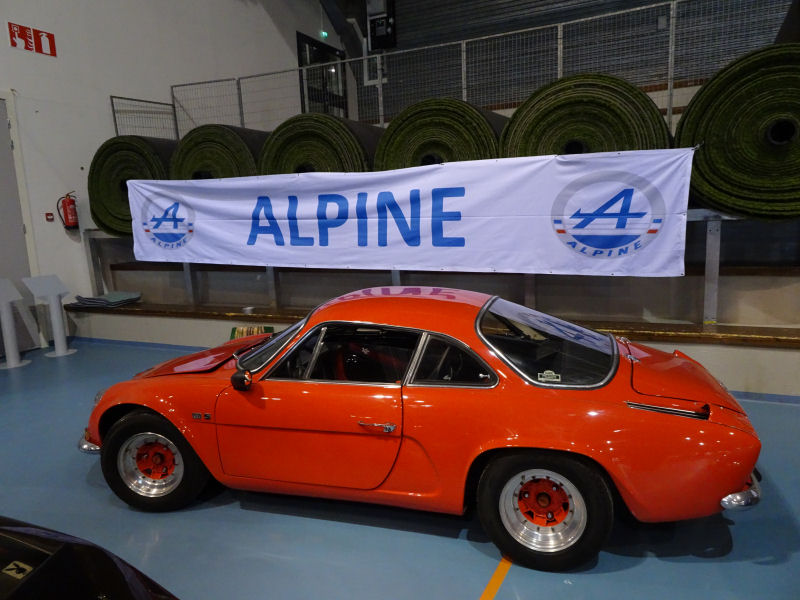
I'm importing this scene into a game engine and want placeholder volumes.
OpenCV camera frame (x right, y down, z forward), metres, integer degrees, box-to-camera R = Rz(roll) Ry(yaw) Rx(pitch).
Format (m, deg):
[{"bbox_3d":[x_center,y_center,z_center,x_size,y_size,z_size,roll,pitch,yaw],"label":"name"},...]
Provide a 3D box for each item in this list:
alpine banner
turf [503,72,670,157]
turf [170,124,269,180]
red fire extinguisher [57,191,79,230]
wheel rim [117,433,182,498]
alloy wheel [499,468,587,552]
[{"bbox_3d":[-0.588,-0.905,6.135,6.720,1.100,0.080,3,10,25],"label":"alpine banner"},{"bbox_3d":[2.062,-1.520,5.947,1.470,1.350,2.000,2,10,25],"label":"turf"},{"bbox_3d":[-1.964,-1.650,7.830,1.460,1.350,2.000,2,10,25],"label":"turf"},{"bbox_3d":[-4.631,-1.247,7.726,0.170,0.550,0.210,2,10,25],"label":"red fire extinguisher"},{"bbox_3d":[-1.351,0.887,3.105,0.370,0.370,0.170,-2,9,4],"label":"wheel rim"},{"bbox_3d":[0.641,0.895,2.474,0.370,0.370,0.180,0,9,18],"label":"alloy wheel"}]

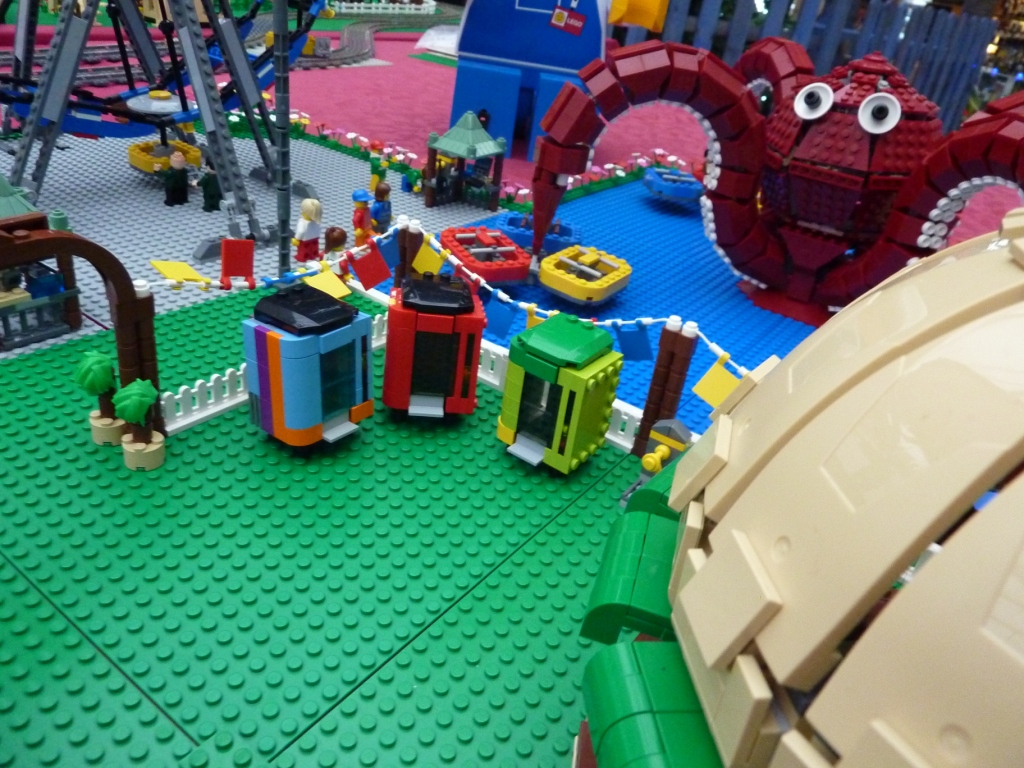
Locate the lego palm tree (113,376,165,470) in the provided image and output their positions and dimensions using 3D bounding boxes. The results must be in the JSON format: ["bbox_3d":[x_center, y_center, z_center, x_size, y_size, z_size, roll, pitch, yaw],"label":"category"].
[{"bbox_3d":[-0.152,0.015,0.303,0.018,0.038,0.018,26,34,26],"label":"lego palm tree"}]

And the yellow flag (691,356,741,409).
[{"bbox_3d":[0.092,-0.001,0.323,0.016,0.021,0.004,44,8,30],"label":"yellow flag"}]

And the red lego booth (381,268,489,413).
[{"bbox_3d":[-0.038,-0.017,0.355,0.046,0.073,0.038,3,31,-12],"label":"red lego booth"}]

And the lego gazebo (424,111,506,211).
[{"bbox_3d":[-0.040,-0.196,0.648,0.048,0.082,0.048,26,34,26],"label":"lego gazebo"}]

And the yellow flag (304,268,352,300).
[{"bbox_3d":[-0.091,-0.050,0.360,0.021,0.004,0.016,51,40,8],"label":"yellow flag"}]

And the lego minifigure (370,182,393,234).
[{"bbox_3d":[-0.098,-0.131,0.559,0.014,0.042,0.023,17,30,14],"label":"lego minifigure"}]

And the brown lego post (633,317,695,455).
[{"bbox_3d":[0.072,0.003,0.352,0.016,0.074,0.008,26,34,26],"label":"brown lego post"}]

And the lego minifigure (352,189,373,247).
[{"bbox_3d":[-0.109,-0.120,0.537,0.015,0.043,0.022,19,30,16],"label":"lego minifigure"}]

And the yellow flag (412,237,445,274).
[{"bbox_3d":[-0.044,-0.068,0.401,0.016,0.022,0.004,41,35,12],"label":"yellow flag"}]

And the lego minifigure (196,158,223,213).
[{"bbox_3d":[-0.233,-0.158,0.572,0.017,0.041,0.022,20,31,17],"label":"lego minifigure"}]

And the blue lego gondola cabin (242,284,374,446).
[{"bbox_3d":[-0.089,-0.010,0.331,0.037,0.063,0.044,24,32,24],"label":"blue lego gondola cabin"}]

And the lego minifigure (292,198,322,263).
[{"bbox_3d":[-0.139,-0.105,0.505,0.014,0.043,0.022,26,33,27],"label":"lego minifigure"}]

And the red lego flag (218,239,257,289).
[{"bbox_3d":[-0.119,-0.051,0.322,0.004,0.022,0.016,10,11,33],"label":"red lego flag"}]

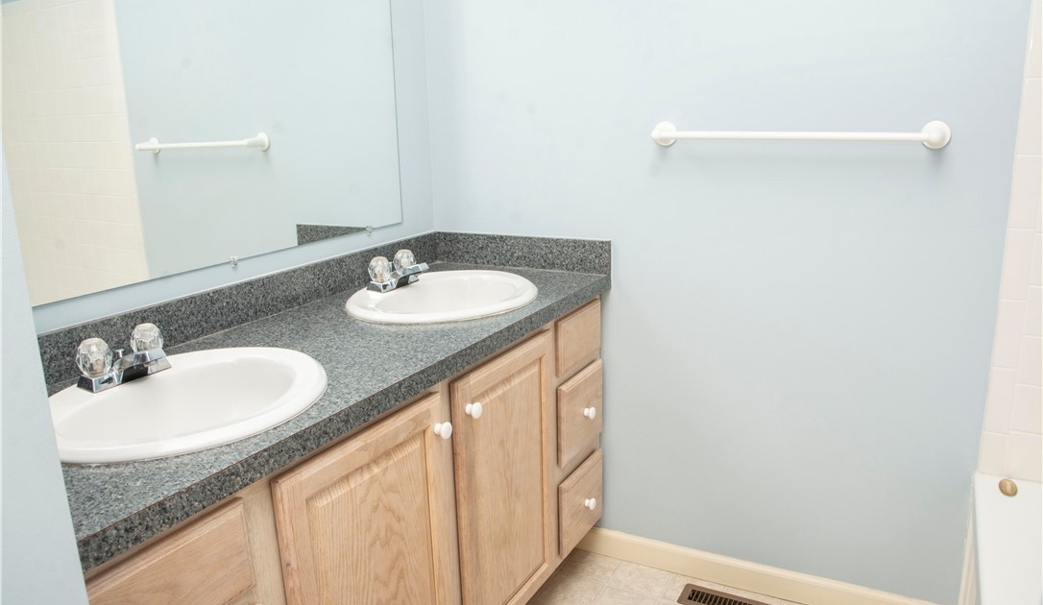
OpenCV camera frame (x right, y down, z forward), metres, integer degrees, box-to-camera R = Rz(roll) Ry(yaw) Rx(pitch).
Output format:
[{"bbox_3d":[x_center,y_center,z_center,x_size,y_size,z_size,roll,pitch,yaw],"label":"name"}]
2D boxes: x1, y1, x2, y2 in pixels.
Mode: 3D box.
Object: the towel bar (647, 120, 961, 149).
[{"bbox_3d":[0.620,-0.390,1.683,0.665,0.061,0.075,7,16,26],"label":"towel bar"}]

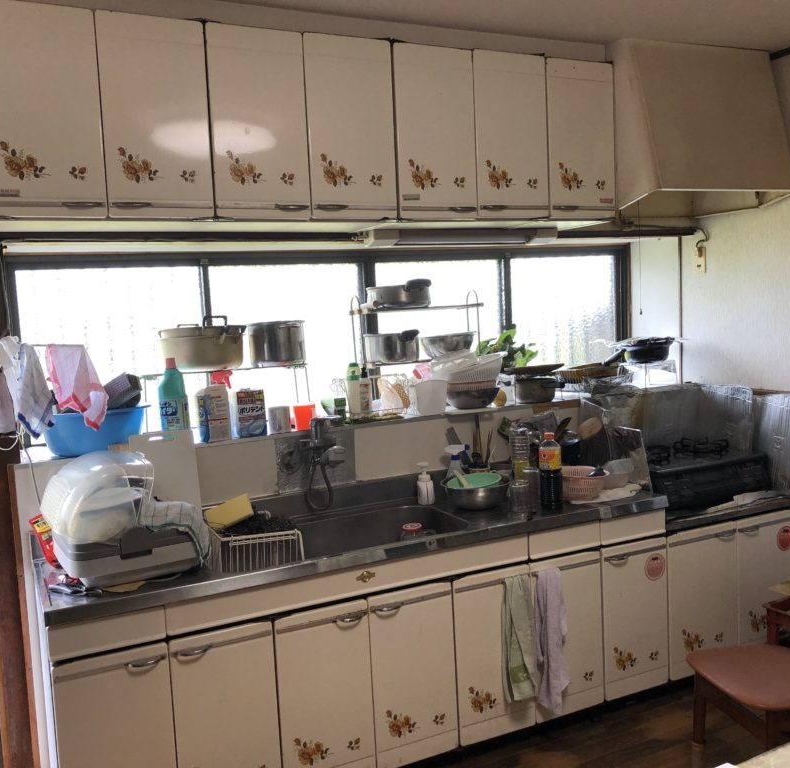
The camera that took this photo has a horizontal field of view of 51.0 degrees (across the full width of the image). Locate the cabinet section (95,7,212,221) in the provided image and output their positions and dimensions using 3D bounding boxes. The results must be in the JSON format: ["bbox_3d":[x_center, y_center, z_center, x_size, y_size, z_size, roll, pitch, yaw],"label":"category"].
[{"bbox_3d":[-0.681,-0.756,2.365,0.297,0.561,0.030,-5,6,-25],"label":"cabinet section"}]

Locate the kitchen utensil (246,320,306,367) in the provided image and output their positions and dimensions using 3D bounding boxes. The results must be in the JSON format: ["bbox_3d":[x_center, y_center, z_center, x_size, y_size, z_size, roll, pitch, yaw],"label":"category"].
[{"bbox_3d":[-0.437,-0.148,3.066,0.205,0.160,0.205,-3,5,0],"label":"kitchen utensil"}]

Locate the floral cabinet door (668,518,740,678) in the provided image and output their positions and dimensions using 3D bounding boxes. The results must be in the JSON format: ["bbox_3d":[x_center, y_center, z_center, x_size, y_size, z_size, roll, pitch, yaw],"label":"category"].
[{"bbox_3d":[1.171,0.820,3.166,0.343,0.561,0.030,-5,6,-25],"label":"floral cabinet door"}]

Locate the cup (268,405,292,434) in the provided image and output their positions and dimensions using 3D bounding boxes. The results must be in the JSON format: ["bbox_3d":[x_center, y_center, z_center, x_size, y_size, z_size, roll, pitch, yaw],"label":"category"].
[{"bbox_3d":[-0.413,0.126,2.969,0.079,0.094,0.079,-3,5,0],"label":"cup"}]

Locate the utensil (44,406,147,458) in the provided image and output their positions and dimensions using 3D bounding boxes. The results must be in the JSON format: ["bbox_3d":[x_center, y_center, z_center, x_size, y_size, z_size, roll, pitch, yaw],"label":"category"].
[{"bbox_3d":[-0.981,0.149,2.745,0.345,0.147,0.345,-5,6,-25],"label":"utensil"}]

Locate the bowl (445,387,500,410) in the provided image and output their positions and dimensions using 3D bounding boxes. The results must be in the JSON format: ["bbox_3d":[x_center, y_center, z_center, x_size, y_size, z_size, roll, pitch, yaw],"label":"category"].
[{"bbox_3d":[0.293,0.050,3.217,0.210,0.082,0.210,-3,6,0],"label":"bowl"}]

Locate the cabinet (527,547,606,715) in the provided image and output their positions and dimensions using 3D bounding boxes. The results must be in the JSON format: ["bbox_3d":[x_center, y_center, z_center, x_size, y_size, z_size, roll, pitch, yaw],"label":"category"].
[{"bbox_3d":[0.603,0.873,2.886,0.298,0.558,0.025,-5,6,-25],"label":"cabinet"}]

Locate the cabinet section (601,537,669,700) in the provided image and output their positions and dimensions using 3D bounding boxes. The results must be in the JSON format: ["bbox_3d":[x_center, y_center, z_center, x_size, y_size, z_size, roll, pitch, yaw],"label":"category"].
[{"bbox_3d":[0.873,0.848,3.014,0.298,0.558,0.025,-5,6,-25],"label":"cabinet section"}]

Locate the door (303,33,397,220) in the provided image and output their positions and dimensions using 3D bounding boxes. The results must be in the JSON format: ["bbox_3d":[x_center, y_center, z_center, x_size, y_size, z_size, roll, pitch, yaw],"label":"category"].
[{"bbox_3d":[-0.138,-0.806,2.614,0.298,0.554,0.025,-5,6,-25],"label":"door"}]

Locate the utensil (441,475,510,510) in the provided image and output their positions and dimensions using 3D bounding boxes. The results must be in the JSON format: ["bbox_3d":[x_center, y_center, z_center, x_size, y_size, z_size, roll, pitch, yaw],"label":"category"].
[{"bbox_3d":[0.295,0.395,3.010,0.253,0.092,0.253,-2,6,0],"label":"utensil"}]

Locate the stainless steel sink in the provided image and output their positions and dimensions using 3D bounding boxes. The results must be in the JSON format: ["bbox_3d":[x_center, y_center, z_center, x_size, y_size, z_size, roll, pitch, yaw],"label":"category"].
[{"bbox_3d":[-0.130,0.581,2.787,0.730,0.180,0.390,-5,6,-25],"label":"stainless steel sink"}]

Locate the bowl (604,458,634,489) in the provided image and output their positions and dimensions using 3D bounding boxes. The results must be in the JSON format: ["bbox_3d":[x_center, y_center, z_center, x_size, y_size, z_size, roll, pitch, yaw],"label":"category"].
[{"bbox_3d":[0.861,0.351,3.211,0.140,0.080,0.140,-5,6,-25],"label":"bowl"}]

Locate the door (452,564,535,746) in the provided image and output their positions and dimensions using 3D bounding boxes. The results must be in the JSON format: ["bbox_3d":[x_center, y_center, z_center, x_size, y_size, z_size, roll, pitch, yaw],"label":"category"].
[{"bbox_3d":[0.332,0.898,2.758,0.298,0.557,0.022,-5,6,-25],"label":"door"}]

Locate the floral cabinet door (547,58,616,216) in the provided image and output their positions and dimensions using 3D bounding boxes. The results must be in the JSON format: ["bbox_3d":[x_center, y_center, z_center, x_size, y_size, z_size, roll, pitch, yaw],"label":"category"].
[{"bbox_3d":[0.672,-0.878,2.998,0.298,0.559,0.022,-5,6,-25],"label":"floral cabinet door"}]

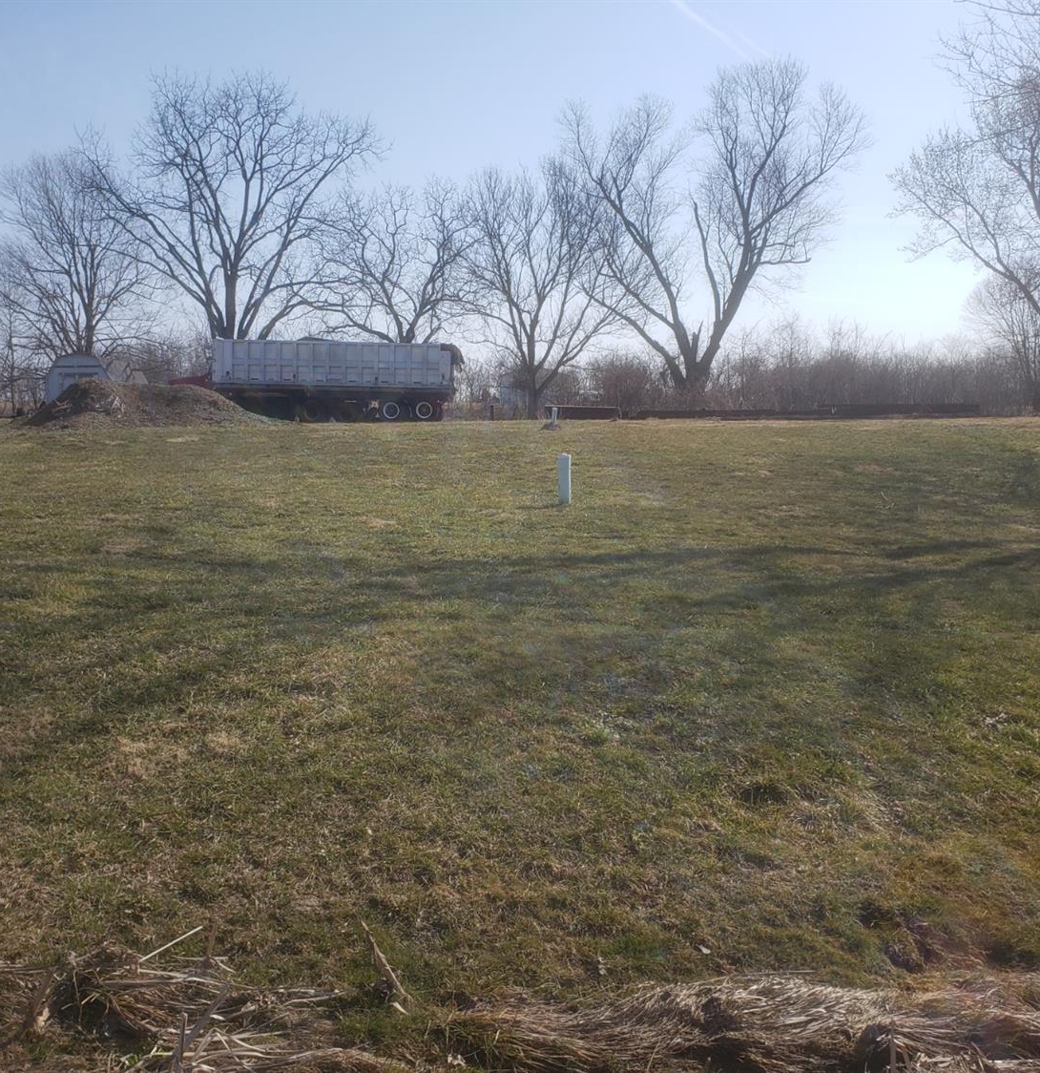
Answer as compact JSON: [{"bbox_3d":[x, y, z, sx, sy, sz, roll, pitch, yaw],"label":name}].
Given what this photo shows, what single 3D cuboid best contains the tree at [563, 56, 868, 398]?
[{"bbox_3d":[9.724,-14.174,51.944,14.592,16.901,11.674,2,7,10],"label":"tree"}]

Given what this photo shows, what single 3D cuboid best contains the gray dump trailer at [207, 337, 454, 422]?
[{"bbox_3d":[-7.183,-6.121,42.840,9.500,3.200,2.500,1,7,0],"label":"gray dump trailer"}]

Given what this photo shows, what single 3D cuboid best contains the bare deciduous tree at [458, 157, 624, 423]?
[{"bbox_3d":[1.032,-11.106,49.279,7.281,11.532,6.917,1,7,1],"label":"bare deciduous tree"}]

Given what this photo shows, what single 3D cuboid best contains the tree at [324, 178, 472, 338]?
[{"bbox_3d":[-5.798,-10.957,50.312,7.119,11.015,6.763,0,7,-7],"label":"tree"}]

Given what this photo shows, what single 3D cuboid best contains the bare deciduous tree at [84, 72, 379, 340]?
[{"bbox_3d":[-13.862,-13.618,50.990,13.953,16.163,11.860,-1,7,-15],"label":"bare deciduous tree"}]

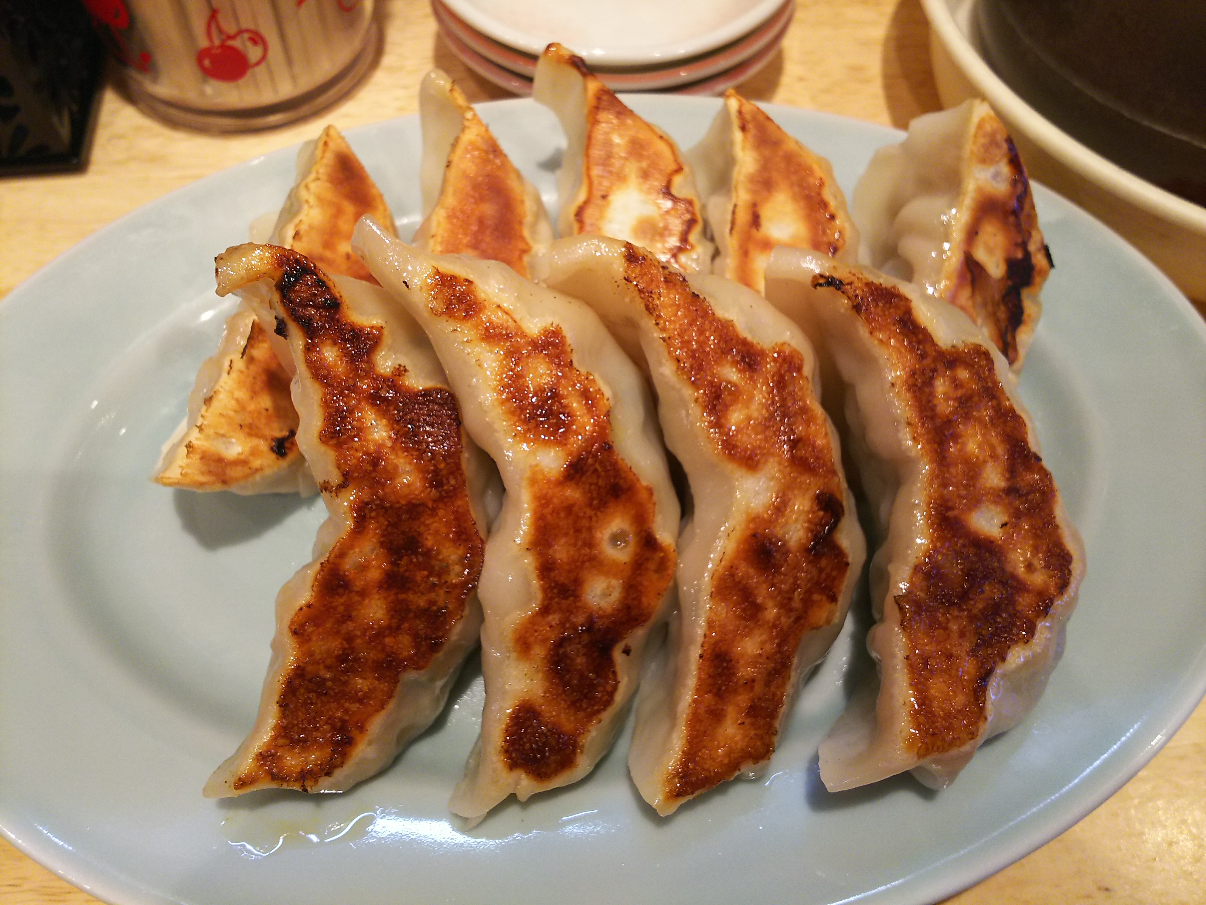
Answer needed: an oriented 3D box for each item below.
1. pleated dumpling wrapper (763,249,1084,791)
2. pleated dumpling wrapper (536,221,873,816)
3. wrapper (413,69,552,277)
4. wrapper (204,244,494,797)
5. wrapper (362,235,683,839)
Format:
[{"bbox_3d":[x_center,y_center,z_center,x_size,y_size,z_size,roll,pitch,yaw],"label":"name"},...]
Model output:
[{"bbox_3d":[0.055,0.011,0.157,0.050,0.034,0.090,0,71,0],"label":"pleated dumpling wrapper"},{"bbox_3d":[0.021,0.009,0.159,0.048,0.034,0.094,-8,71,-5],"label":"pleated dumpling wrapper"},{"bbox_3d":[-0.030,-0.037,0.190,0.044,0.034,0.088,4,65,3],"label":"wrapper"},{"bbox_3d":[-0.041,0.009,0.158,0.043,0.034,0.090,-7,71,-4],"label":"wrapper"},{"bbox_3d":[-0.010,0.007,0.159,0.046,0.034,0.099,-10,72,-6],"label":"wrapper"}]

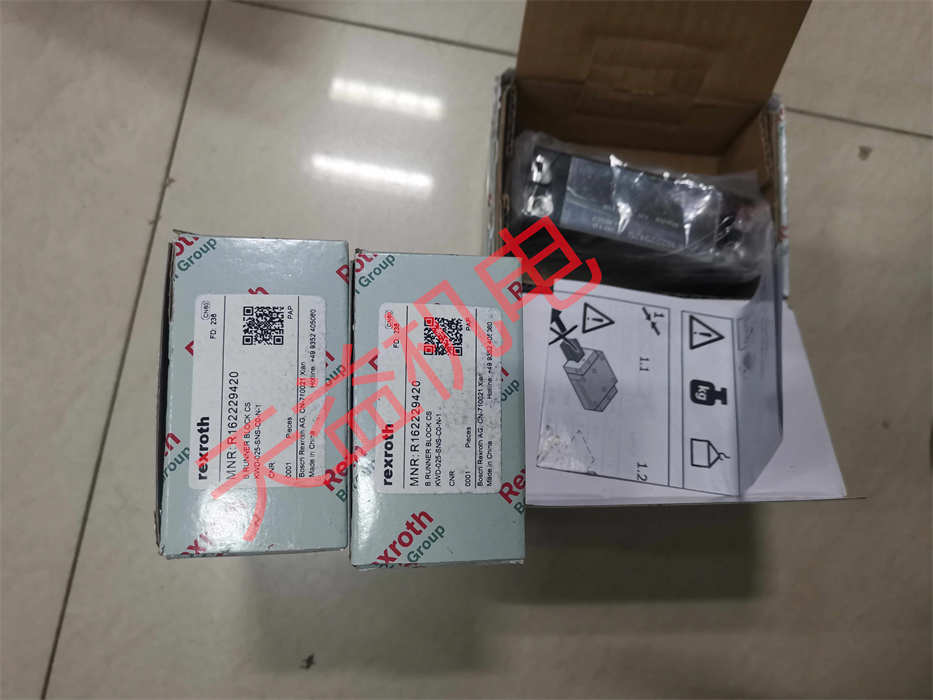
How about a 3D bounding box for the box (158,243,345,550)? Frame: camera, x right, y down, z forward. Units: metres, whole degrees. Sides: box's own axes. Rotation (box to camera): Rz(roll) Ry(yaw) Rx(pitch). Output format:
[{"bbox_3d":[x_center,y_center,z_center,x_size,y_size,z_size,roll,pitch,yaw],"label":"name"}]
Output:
[{"bbox_3d":[-0.079,0.020,0.287,0.067,0.060,0.116,-1,80,-4],"label":"box"}]

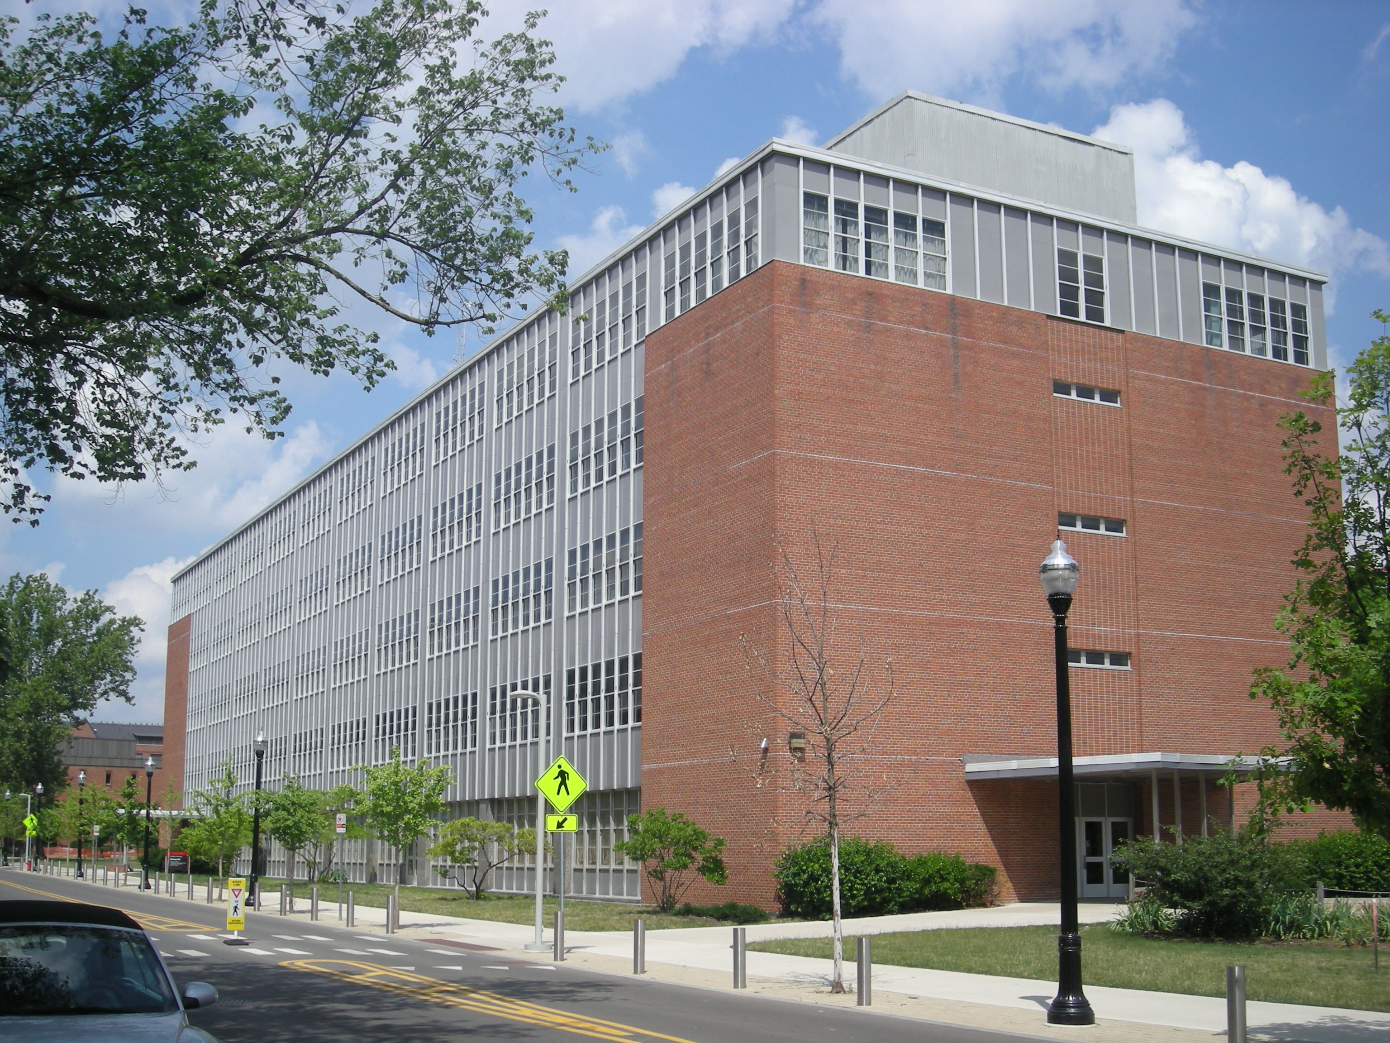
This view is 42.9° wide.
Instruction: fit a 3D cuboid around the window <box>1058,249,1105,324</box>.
[{"bbox_3d":[10.662,-6.468,48.682,1.766,1.998,0.180,6,-12,-30],"label":"window"}]

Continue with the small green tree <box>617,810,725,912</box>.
[{"bbox_3d":[-0.544,7.723,40.464,2.500,2.360,2.600,0,-10,0],"label":"small green tree"}]

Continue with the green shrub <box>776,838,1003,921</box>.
[{"bbox_3d":[4.647,8.359,41.573,5.350,1.820,1.750,6,-12,-30],"label":"green shrub"}]

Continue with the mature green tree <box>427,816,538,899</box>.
[{"bbox_3d":[-6.178,10.072,52.939,3.662,2.446,3.113,5,-11,-26],"label":"mature green tree"}]

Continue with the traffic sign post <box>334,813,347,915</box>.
[{"bbox_3d":[-8.443,8.280,42.380,0.305,2.513,0.060,-7,-12,33],"label":"traffic sign post"}]

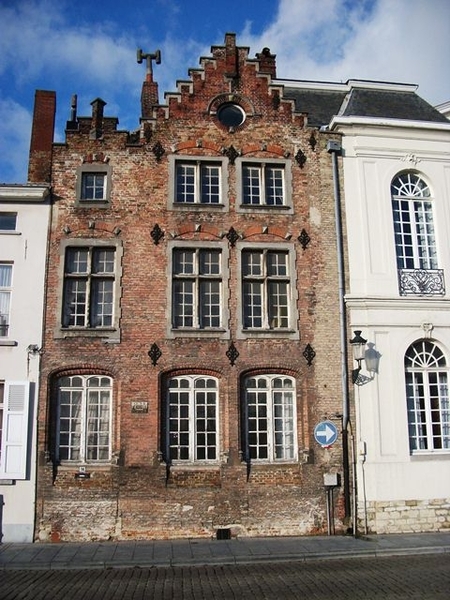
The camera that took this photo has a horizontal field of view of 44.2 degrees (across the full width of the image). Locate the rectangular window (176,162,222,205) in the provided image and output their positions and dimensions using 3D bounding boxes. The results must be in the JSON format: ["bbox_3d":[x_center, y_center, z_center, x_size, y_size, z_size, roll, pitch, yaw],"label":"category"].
[{"bbox_3d":[-0.704,-3.026,14.289,1.166,1.099,0.160,1,-10,-4],"label":"rectangular window"}]

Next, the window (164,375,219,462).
[{"bbox_3d":[-0.783,2.857,13.302,1.241,2.052,0.150,1,-11,-7],"label":"window"}]

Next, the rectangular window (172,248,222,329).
[{"bbox_3d":[-0.687,-0.275,13.768,1.236,2.021,0.160,1,-11,-7],"label":"rectangular window"}]

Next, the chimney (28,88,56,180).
[{"bbox_3d":[-4.745,-4.159,14.507,0.490,2.571,0.450,1,-11,-7],"label":"chimney"}]

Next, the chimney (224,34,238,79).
[{"bbox_3d":[0.171,-6.516,14.792,0.347,1.106,0.340,1,-10,-4],"label":"chimney"}]

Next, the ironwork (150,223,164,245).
[{"bbox_3d":[-1.684,-1.660,13.844,0.332,0.544,0.060,1,-10,-4],"label":"ironwork"}]

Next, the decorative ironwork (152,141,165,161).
[{"bbox_3d":[-1.689,-3.781,14.196,0.329,0.563,0.060,1,-11,-7],"label":"decorative ironwork"}]

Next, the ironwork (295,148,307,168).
[{"bbox_3d":[1.935,-3.596,14.173,0.312,0.546,0.060,1,-11,-5],"label":"ironwork"}]

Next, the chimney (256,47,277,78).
[{"bbox_3d":[1.387,-8.018,19.387,0.666,1.341,0.650,1,-11,-7],"label":"chimney"}]

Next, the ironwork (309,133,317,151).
[{"bbox_3d":[2.289,-4.148,14.516,0.203,0.467,0.060,1,-10,-4],"label":"ironwork"}]

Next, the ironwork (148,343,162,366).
[{"bbox_3d":[-1.616,1.278,12.910,0.323,0.541,0.060,1,-11,-5],"label":"ironwork"}]

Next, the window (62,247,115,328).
[{"bbox_3d":[-3.216,-0.296,13.195,1.155,1.983,0.140,1,-11,-5],"label":"window"}]

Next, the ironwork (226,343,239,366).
[{"bbox_3d":[0.182,1.322,13.458,0.286,0.575,0.060,1,-10,-4],"label":"ironwork"}]

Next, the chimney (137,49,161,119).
[{"bbox_3d":[-2.288,-6.375,16.665,0.620,2.164,0.600,1,-10,-4],"label":"chimney"}]

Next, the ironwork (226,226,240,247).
[{"bbox_3d":[0.204,-1.575,13.995,0.343,0.538,0.060,1,-11,-7],"label":"ironwork"}]

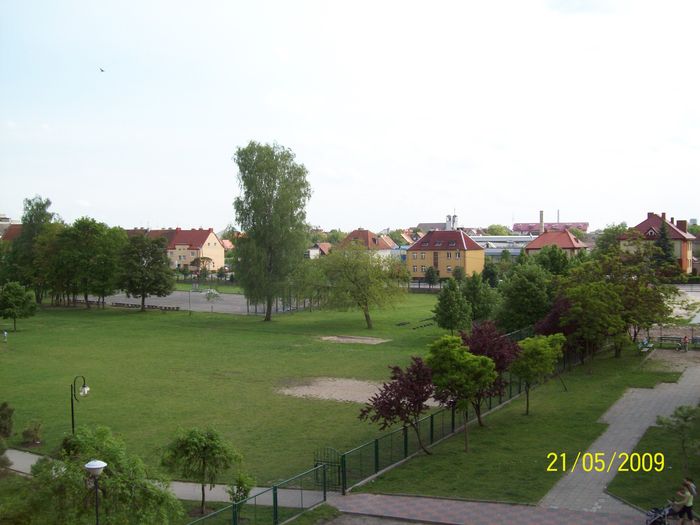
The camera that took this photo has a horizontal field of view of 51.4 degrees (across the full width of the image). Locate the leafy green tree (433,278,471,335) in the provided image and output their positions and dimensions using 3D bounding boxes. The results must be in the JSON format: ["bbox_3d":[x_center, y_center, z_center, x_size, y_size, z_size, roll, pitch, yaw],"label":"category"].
[{"bbox_3d":[9.921,4.328,71.154,3.714,5.534,3.714,0,2,0],"label":"leafy green tree"}]

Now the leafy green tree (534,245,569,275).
[{"bbox_3d":[39.021,1.152,140.108,6.920,9.230,6.580,-1,1,16],"label":"leafy green tree"}]

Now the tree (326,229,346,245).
[{"bbox_3d":[-4.448,-5.536,239.940,7.500,11.000,7.500,0,2,0],"label":"tree"}]

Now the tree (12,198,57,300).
[{"bbox_3d":[-48.247,-1.837,110.946,7.036,16.392,7.036,-2,3,-23],"label":"tree"}]

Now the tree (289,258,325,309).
[{"bbox_3d":[-5.612,2.975,96.126,5.018,7.007,5.018,0,2,0],"label":"tree"}]

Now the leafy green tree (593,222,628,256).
[{"bbox_3d":[57.150,-1.902,160.161,7.910,13.780,7.520,0,1,20],"label":"leafy green tree"}]

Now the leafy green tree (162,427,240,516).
[{"bbox_3d":[-5.741,7.999,27.912,2.910,3.466,2.910,-2,3,-12],"label":"leafy green tree"}]

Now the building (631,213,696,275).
[{"bbox_3d":[61.461,-3.472,145.694,13.300,12.400,12.500,1,3,34],"label":"building"}]

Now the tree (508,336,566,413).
[{"bbox_3d":[10.649,6.316,41.252,3.060,4.480,2.960,-1,1,14],"label":"tree"}]

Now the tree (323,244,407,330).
[{"bbox_3d":[1.543,2.792,85.114,9.810,9.790,9.320,-1,1,1],"label":"tree"}]

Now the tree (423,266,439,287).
[{"bbox_3d":[15.165,2.874,137.140,3.100,4.243,3.100,0,2,0],"label":"tree"}]

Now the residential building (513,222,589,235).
[{"bbox_3d":[110.119,-12.597,399.803,41.000,18.500,14.000,1,2,34],"label":"residential building"}]

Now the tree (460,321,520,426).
[{"bbox_3d":[7.006,5.521,36.174,3.031,5.293,3.031,0,2,0],"label":"tree"}]

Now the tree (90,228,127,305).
[{"bbox_3d":[-39.858,0.818,120.158,6.590,13.510,6.400,-1,1,-18],"label":"tree"}]

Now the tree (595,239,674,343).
[{"bbox_3d":[27.245,2.660,69.616,7.640,9.910,7.260,0,1,21],"label":"tree"}]

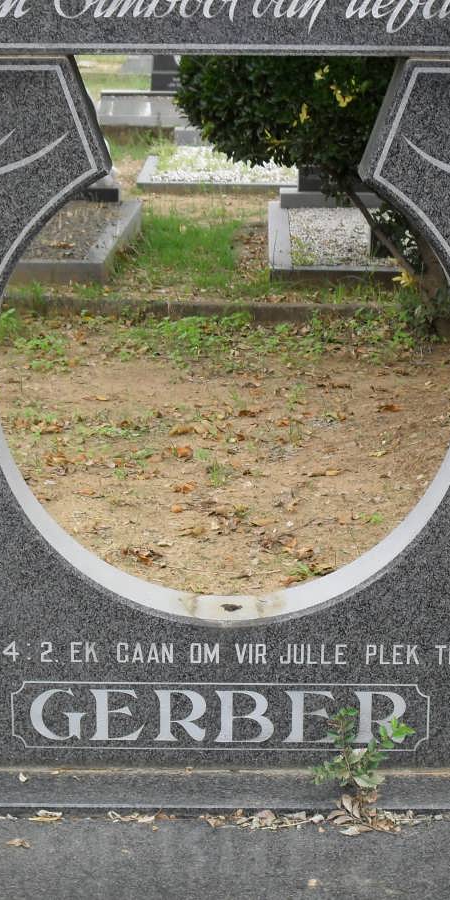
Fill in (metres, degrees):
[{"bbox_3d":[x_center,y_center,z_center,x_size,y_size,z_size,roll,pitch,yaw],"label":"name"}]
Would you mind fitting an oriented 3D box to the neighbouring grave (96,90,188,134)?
[{"bbox_3d":[-0.241,-2.531,14.864,1.400,0.220,2.150,1,14,1],"label":"neighbouring grave"}]

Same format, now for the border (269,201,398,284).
[{"bbox_3d":[0.661,-0.941,8.964,0.920,0.088,2.100,1,14,1],"label":"border"}]

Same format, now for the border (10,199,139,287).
[{"bbox_3d":[-0.935,-0.978,9.090,0.920,0.098,2.080,1,14,1],"label":"border"}]

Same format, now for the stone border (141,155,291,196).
[{"bbox_3d":[0.069,-1.668,11.746,1.050,0.072,2.100,1,14,1],"label":"stone border"}]

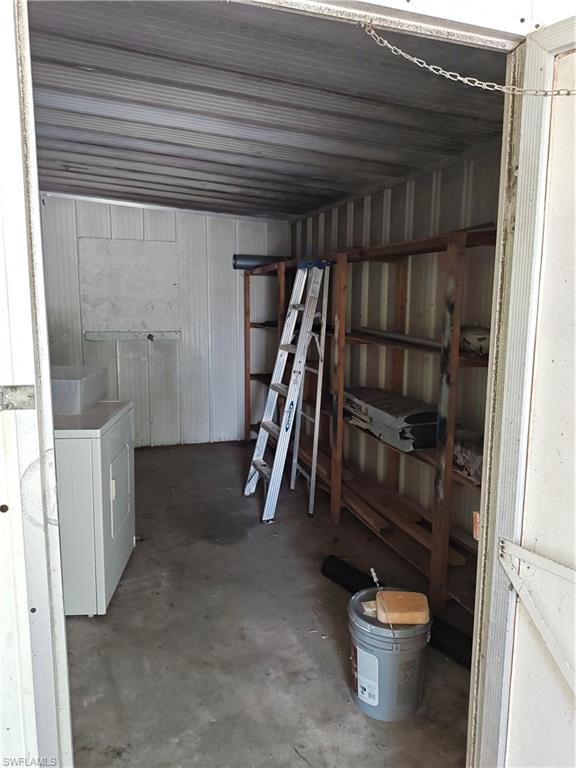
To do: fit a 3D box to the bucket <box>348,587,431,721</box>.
[{"bbox_3d":[0.382,1.024,2.120,0.305,0.372,0.305,1,8,0],"label":"bucket"}]

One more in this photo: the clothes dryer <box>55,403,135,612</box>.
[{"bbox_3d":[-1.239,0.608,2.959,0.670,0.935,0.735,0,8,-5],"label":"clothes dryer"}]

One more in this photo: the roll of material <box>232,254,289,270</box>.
[{"bbox_3d":[-0.257,-1.288,5.894,0.680,0.155,0.155,-3,8,-24],"label":"roll of material"}]

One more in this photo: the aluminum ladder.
[{"bbox_3d":[-0.044,0.025,4.107,0.485,1.810,0.619,-2,8,-18],"label":"aluminum ladder"}]

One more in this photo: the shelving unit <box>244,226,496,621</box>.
[{"bbox_3d":[0.457,-0.008,4.206,0.570,1.860,4.390,-2,8,-18],"label":"shelving unit"}]

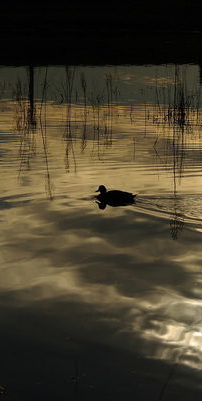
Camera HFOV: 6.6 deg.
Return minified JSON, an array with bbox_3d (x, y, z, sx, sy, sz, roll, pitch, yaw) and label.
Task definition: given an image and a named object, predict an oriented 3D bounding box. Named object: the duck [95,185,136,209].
[{"bbox_3d":[0.152,-0.036,17.200,0.465,0.200,0.190,4,10,25],"label":"duck"}]

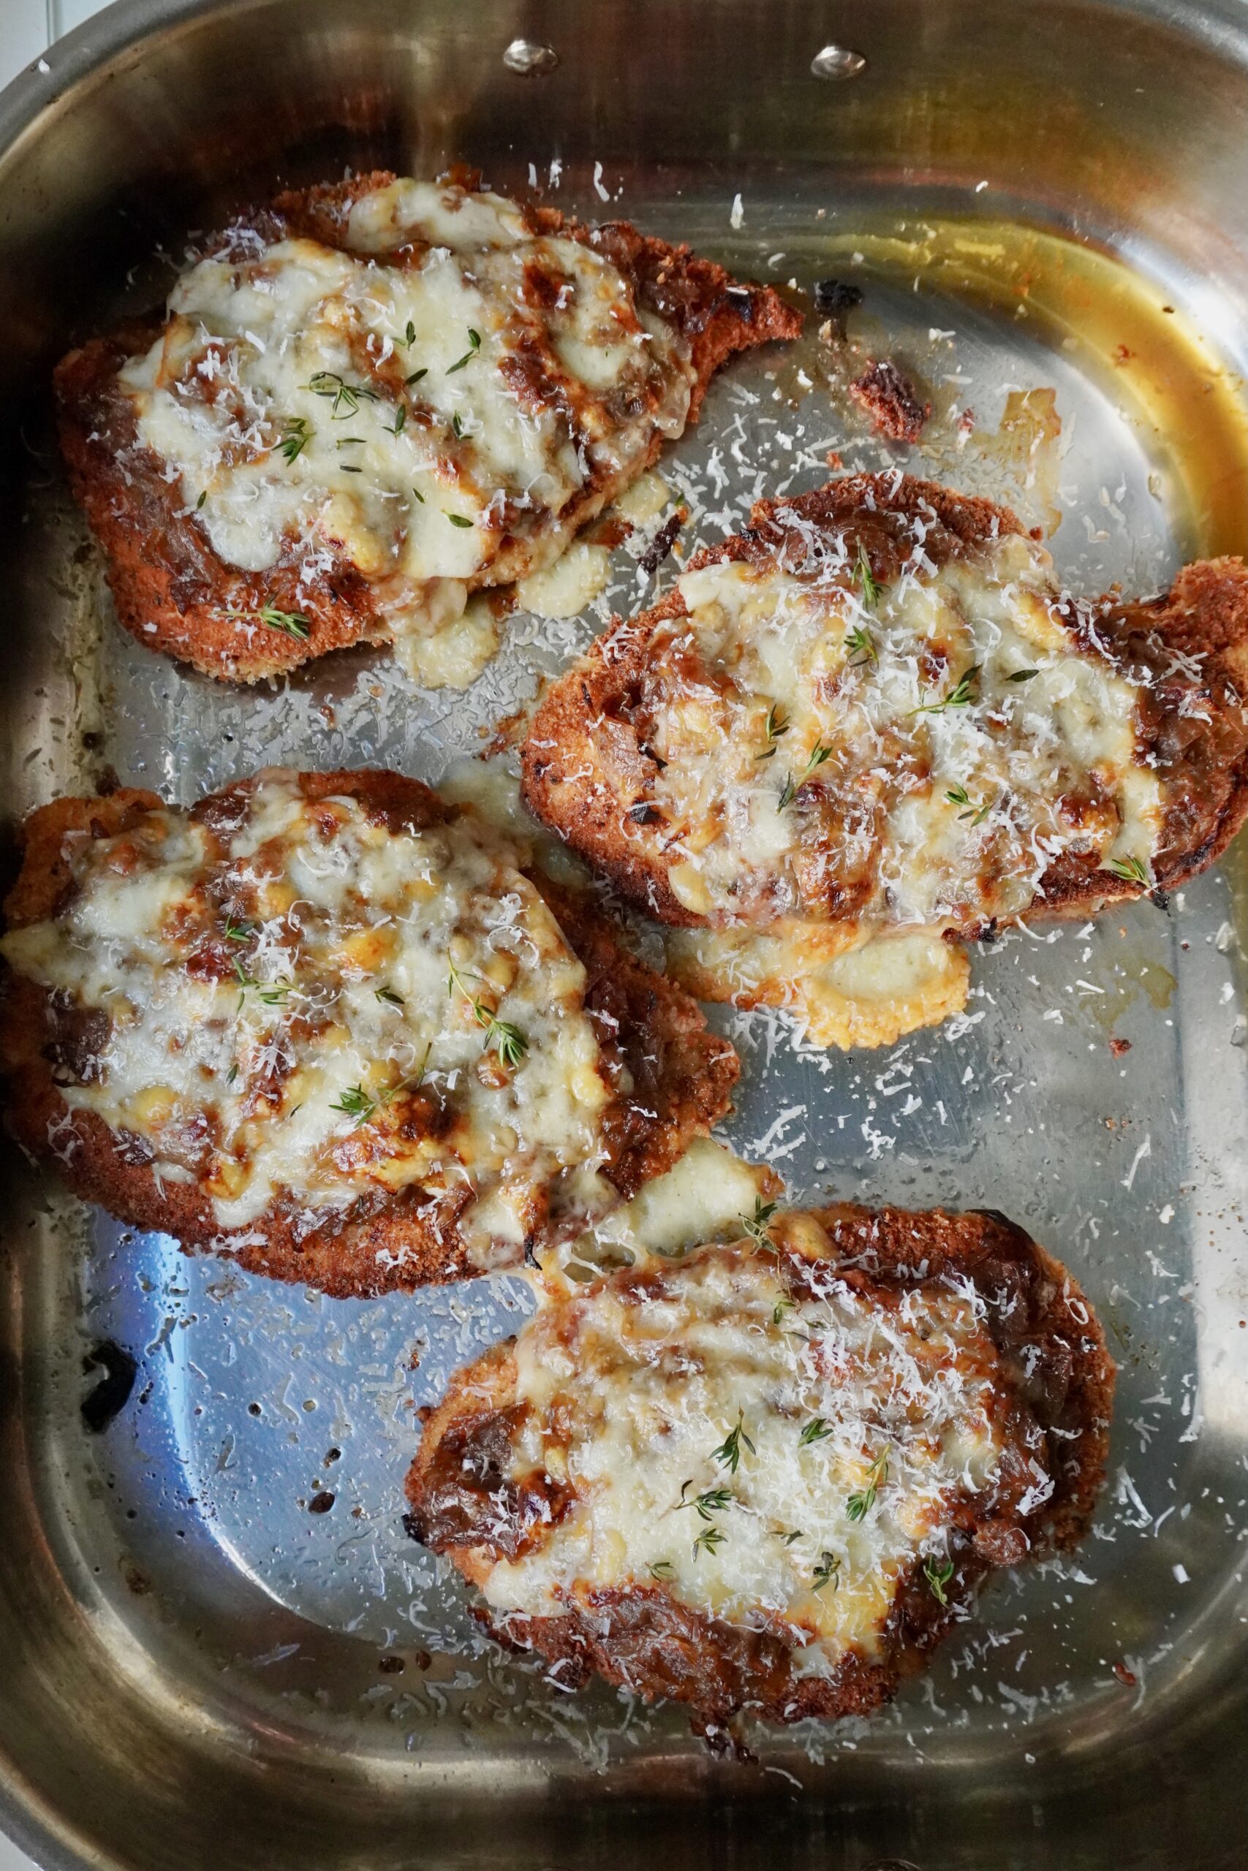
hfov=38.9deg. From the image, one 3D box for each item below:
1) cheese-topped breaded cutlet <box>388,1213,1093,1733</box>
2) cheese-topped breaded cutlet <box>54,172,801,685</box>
[{"bbox_3d":[0.035,0.125,0.410,0.166,0.030,0.117,-18,88,-1],"label":"cheese-topped breaded cutlet"},{"bbox_3d":[-0.049,-0.132,0.418,0.176,0.030,0.107,-25,88,-1],"label":"cheese-topped breaded cutlet"}]

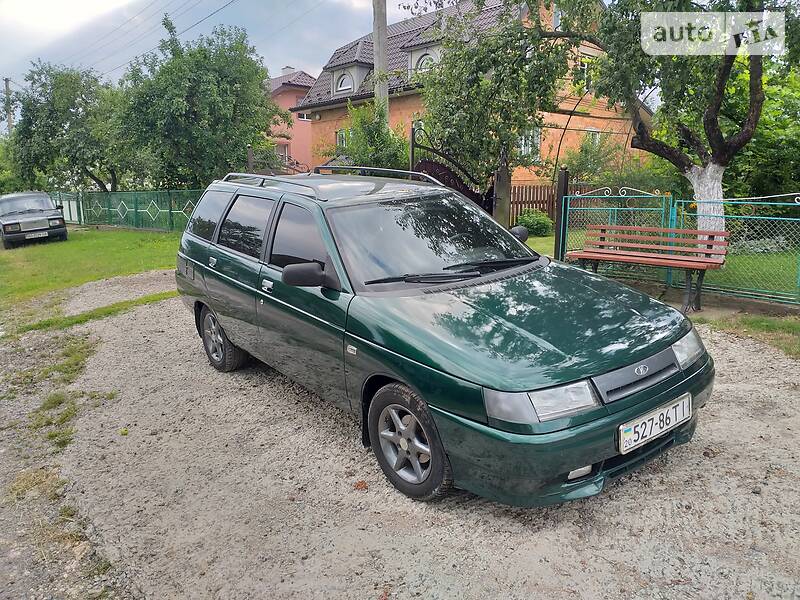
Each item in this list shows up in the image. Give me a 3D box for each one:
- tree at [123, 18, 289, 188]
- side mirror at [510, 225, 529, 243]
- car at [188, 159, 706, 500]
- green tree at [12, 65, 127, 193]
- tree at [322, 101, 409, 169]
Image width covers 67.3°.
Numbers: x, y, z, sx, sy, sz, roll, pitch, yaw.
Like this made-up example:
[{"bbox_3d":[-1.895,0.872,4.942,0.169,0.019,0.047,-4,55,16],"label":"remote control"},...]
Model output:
[{"bbox_3d":[-5.954,-5.343,18.300,4.900,5.884,4.800,-6,13,-19],"label":"tree"},{"bbox_3d":[0.800,-0.454,4.185,0.210,0.130,0.110,-12,16,-35],"label":"side mirror"},{"bbox_3d":[-0.177,-0.118,4.187,1.760,1.510,4.290,-12,16,-35],"label":"car"},{"bbox_3d":[-12.100,-5.750,22.000,4.200,5.480,4.100,-9,14,-28],"label":"green tree"},{"bbox_3d":[-0.718,-2.652,12.500,1.800,2.821,1.700,-2,13,0],"label":"tree"}]

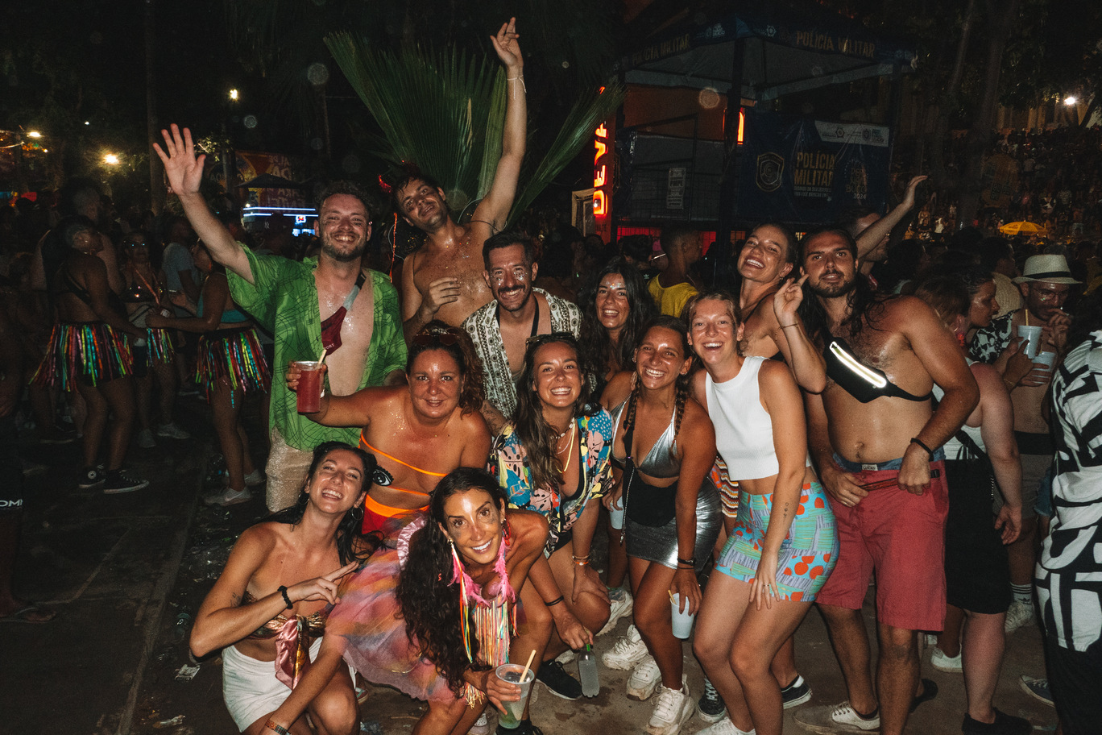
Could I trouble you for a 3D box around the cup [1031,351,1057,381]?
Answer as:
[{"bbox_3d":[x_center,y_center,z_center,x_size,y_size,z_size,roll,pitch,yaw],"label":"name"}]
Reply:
[{"bbox_3d":[1.932,-0.003,3.000,0.075,0.122,0.075,2,9,0],"label":"cup"}]

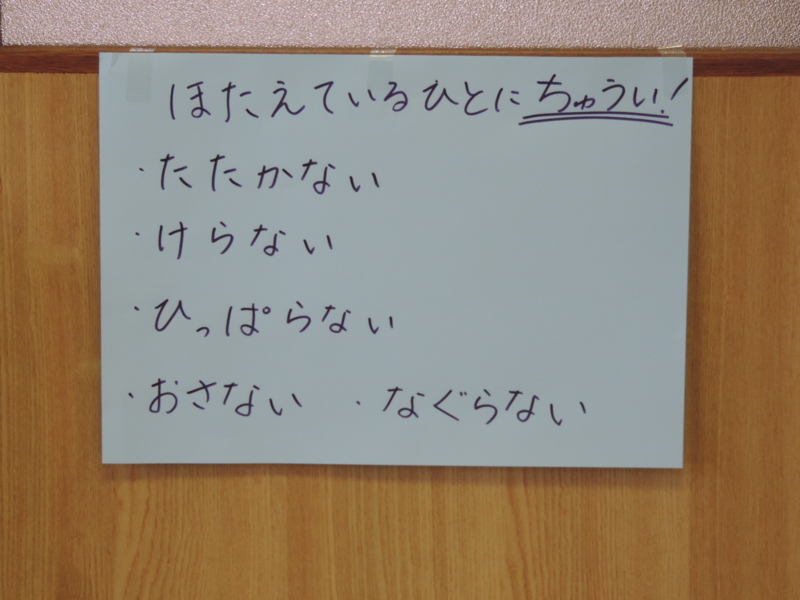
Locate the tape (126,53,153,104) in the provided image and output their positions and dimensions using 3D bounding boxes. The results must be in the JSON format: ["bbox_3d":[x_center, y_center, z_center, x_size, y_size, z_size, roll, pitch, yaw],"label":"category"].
[{"bbox_3d":[-0.160,-0.136,1.916,0.015,0.032,0.002,3,8,-1],"label":"tape"}]

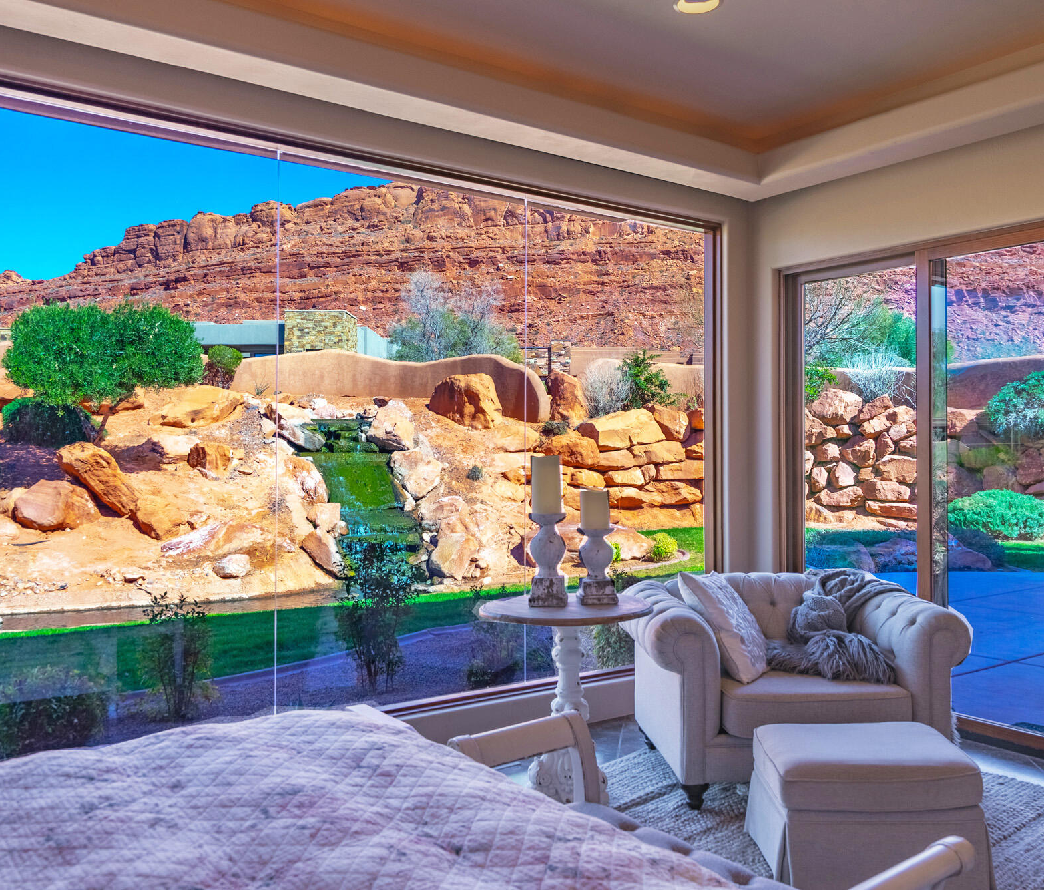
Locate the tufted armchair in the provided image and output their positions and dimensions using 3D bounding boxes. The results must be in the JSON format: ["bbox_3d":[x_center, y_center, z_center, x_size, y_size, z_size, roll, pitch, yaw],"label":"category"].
[{"bbox_3d":[1.115,1.022,3.870,1.250,0.820,0.920,0,-1,-2],"label":"tufted armchair"}]

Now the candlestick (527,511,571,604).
[{"bbox_3d":[0.101,0.452,3.510,0.155,0.352,0.155,0,-1,-6],"label":"candlestick"}]

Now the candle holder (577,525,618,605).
[{"bbox_3d":[0.300,0.483,3.560,0.150,0.290,0.150,0,-1,-6],"label":"candle holder"}]

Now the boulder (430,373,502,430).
[{"bbox_3d":[-1.147,-0.880,18.300,1.550,1.150,1.200,0,-1,0],"label":"boulder"}]

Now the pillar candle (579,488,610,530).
[{"bbox_3d":[0.292,0.261,3.560,0.115,0.158,0.115,0,-1,-6],"label":"pillar candle"}]

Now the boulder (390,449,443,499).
[{"bbox_3d":[-1.574,0.437,13.300,0.790,0.720,0.700,0,-1,0],"label":"boulder"}]

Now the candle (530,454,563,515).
[{"bbox_3d":[0.095,0.161,3.510,0.117,0.232,0.117,0,-1,-6],"label":"candle"}]

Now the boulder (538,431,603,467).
[{"bbox_3d":[0.949,0.072,17.600,1.250,0.720,0.900,0,-1,0],"label":"boulder"}]

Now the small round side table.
[{"bbox_3d":[0.171,1.027,3.470,0.675,0.800,0.675,0,-1,0],"label":"small round side table"}]

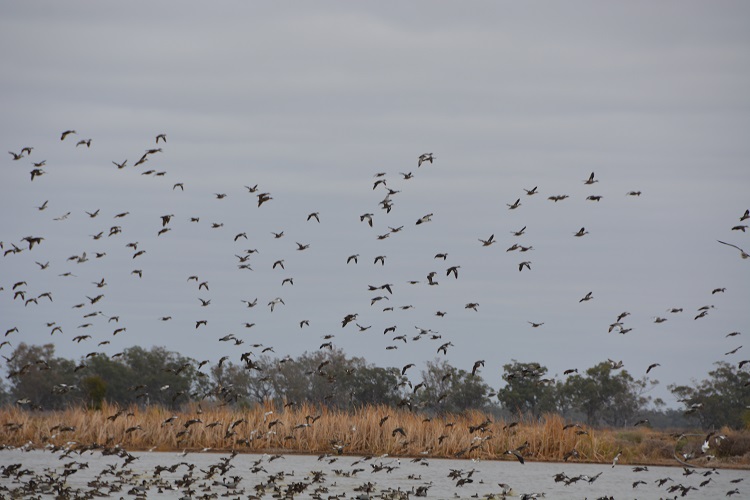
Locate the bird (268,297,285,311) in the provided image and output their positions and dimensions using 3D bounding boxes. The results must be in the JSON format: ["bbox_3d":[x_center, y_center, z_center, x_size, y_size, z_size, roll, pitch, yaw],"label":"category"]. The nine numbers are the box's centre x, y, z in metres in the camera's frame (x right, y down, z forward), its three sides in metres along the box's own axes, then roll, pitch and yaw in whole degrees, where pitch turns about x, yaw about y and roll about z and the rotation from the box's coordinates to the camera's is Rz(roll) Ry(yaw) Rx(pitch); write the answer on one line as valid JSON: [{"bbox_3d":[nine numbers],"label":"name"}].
[{"bbox_3d":[-2.837,1.541,180.000,0.420,0.360,0.560,1,-2,-35],"label":"bird"}]

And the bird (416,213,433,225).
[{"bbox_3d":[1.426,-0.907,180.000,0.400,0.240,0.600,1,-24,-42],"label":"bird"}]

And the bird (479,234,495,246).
[{"bbox_3d":[3.211,-0.274,180.000,0.460,0.370,0.600,1,-7,-38],"label":"bird"}]

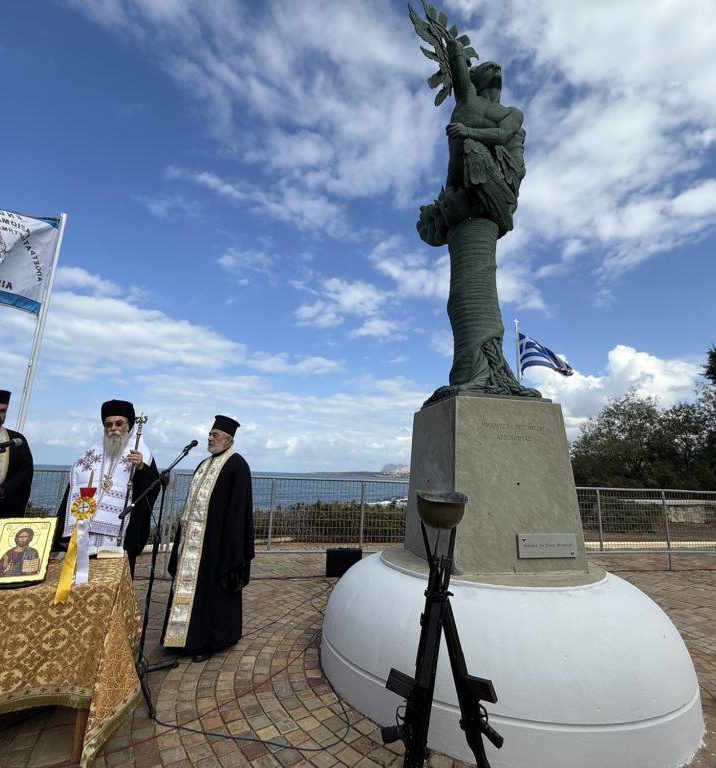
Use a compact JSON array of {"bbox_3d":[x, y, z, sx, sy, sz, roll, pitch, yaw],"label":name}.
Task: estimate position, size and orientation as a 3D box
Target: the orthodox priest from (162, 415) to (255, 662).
[{"bbox_3d":[-1.159,1.148,3.359,0.630,1.780,0.530,-8,-16,38],"label":"orthodox priest"}]

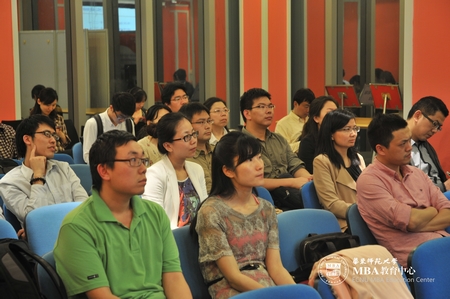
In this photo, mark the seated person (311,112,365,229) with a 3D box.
[{"bbox_3d":[0.767,0.402,5.756,0.470,1.218,0.780,-6,9,-37],"label":"seated person"}]

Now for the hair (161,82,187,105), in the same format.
[{"bbox_3d":[-0.345,-0.379,7.100,0.160,0.150,0.180,-6,9,-35],"label":"hair"}]

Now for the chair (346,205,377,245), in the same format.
[{"bbox_3d":[0.939,0.694,5.048,0.500,0.820,0.560,-5,9,-33],"label":"chair"}]

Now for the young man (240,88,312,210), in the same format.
[{"bbox_3d":[0.346,0.291,6.352,0.520,1.291,0.800,-5,9,-33],"label":"young man"}]

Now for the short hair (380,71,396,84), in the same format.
[{"bbox_3d":[1.430,-0.627,9.200,0.160,0.140,0.180,-1,8,0],"label":"short hair"}]

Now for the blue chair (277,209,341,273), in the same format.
[{"bbox_3d":[0.487,0.722,4.873,0.500,0.820,0.560,-4,8,-26],"label":"blue chair"}]

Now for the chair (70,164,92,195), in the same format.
[{"bbox_3d":[-0.786,0.528,6.452,0.500,0.820,0.560,-4,8,-25],"label":"chair"}]

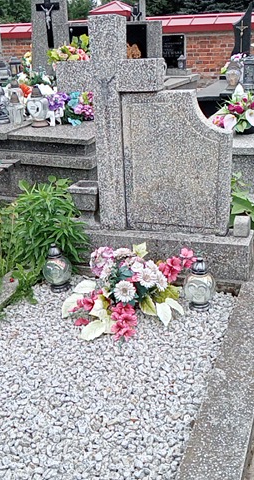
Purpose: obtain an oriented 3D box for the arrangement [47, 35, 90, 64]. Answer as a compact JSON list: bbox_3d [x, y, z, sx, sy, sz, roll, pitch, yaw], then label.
[{"bbox_3d":[-0.554,-1.828,5.075,0.440,0.380,0.300,6,24,20],"label":"arrangement"}]

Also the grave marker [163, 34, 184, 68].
[{"bbox_3d":[0.755,-3.145,8.684,0.550,0.580,0.080,6,24,20],"label":"grave marker"}]

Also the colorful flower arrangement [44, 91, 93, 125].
[{"bbox_3d":[-0.474,-1.114,4.421,0.440,0.270,0.300,6,24,20],"label":"colorful flower arrangement"}]

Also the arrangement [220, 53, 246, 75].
[{"bbox_3d":[1.462,-2.374,7.043,0.340,0.340,0.280,6,24,20],"label":"arrangement"}]

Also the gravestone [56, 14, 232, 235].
[{"bbox_3d":[0.096,-0.535,2.508,0.840,1.020,0.160,5,24,17],"label":"gravestone"}]

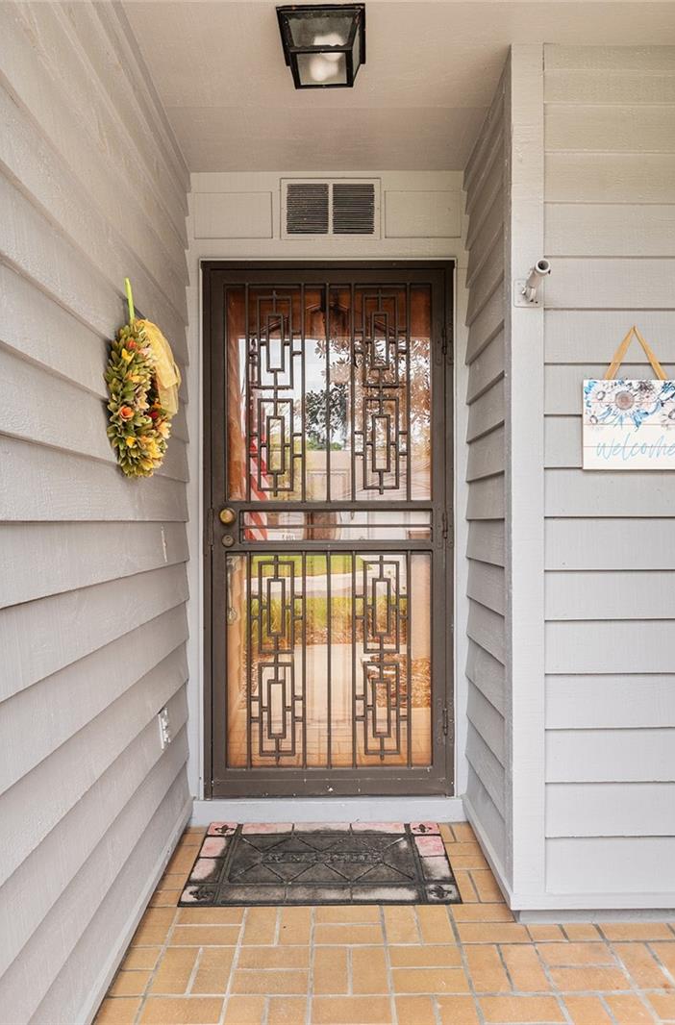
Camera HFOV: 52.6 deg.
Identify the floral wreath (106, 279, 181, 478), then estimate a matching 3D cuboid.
[{"bbox_3d":[-0.513,-0.361,1.855,0.115,0.530,0.420,0,-1,0],"label":"floral wreath"}]

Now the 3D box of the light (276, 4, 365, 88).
[{"bbox_3d":[-0.037,-1.278,1.903,0.233,0.098,0.233,0,-1,3],"label":"light"}]

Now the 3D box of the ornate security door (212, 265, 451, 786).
[{"bbox_3d":[-0.034,0.070,2.655,0.968,2.070,0.055,0,-1,0],"label":"ornate security door"}]

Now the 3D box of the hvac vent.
[{"bbox_3d":[-0.027,-1.183,2.652,0.376,0.226,0.025,0,-1,0],"label":"hvac vent"}]

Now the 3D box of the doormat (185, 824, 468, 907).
[{"bbox_3d":[-0.049,1.190,2.345,0.870,0.012,0.540,0,-1,-1],"label":"doormat"}]

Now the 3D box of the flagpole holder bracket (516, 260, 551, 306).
[{"bbox_3d":[0.547,-0.635,1.900,0.080,0.090,0.140,0,0,0],"label":"flagpole holder bracket"}]

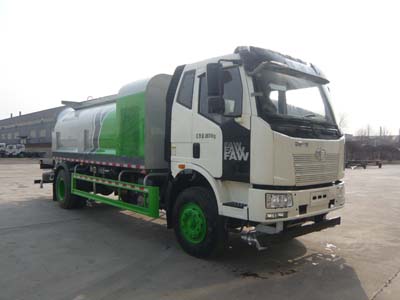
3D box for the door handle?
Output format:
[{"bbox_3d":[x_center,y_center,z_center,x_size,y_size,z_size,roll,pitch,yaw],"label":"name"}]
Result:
[{"bbox_3d":[-0.051,0.007,4.694,0.050,0.225,0.160,0,1,-44],"label":"door handle"}]

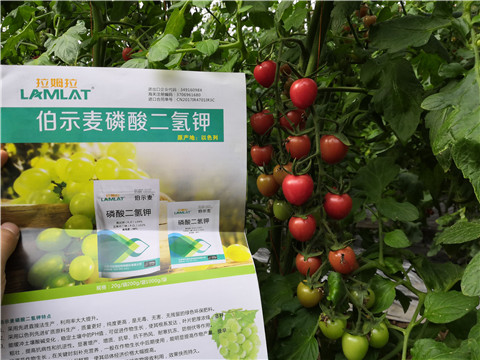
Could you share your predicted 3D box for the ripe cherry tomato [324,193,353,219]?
[{"bbox_3d":[0.108,0.030,0.410,0.030,0.029,0.030,1,11,0],"label":"ripe cherry tomato"}]

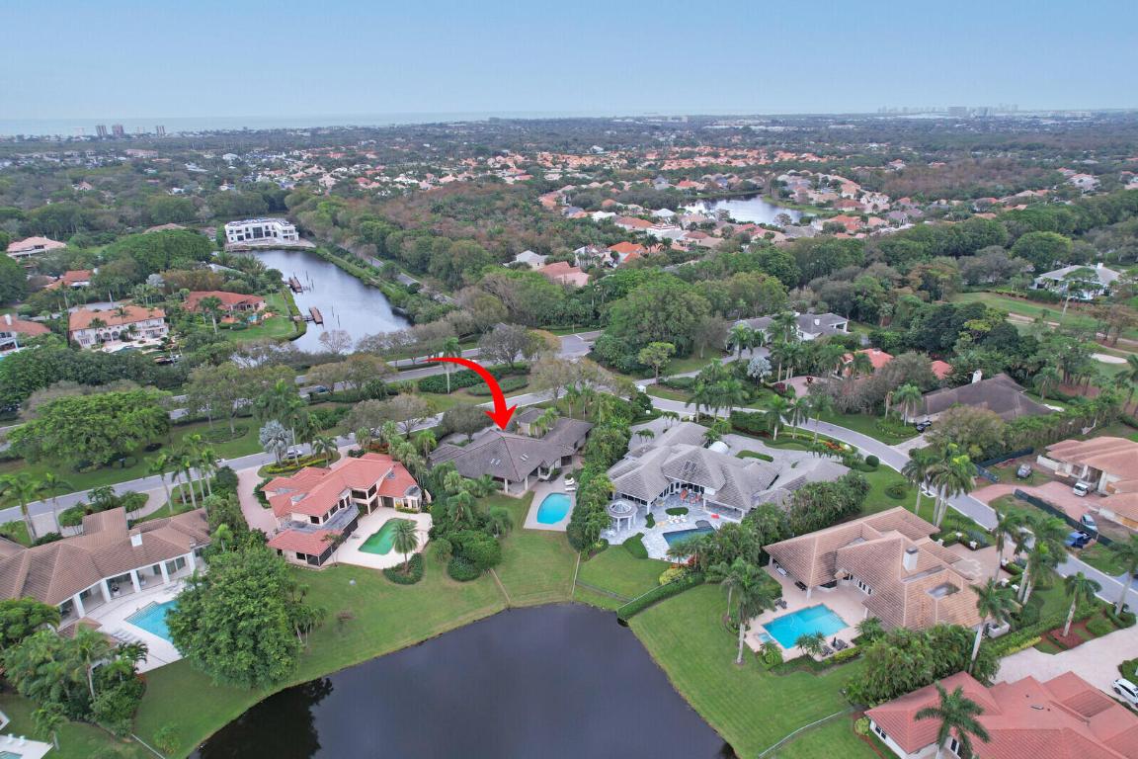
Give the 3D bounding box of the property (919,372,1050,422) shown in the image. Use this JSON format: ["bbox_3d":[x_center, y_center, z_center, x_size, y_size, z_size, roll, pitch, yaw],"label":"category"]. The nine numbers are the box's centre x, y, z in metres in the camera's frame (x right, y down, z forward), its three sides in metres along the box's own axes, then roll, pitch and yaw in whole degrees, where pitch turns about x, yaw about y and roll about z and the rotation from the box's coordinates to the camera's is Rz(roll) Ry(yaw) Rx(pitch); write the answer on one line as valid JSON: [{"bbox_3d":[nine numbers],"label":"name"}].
[{"bbox_3d":[110.673,6.006,188.143,38.000,7.500,23.000,-9,23,-20],"label":"property"}]

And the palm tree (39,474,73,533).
[{"bbox_3d":[-96.370,23.550,131.650,6.110,12.920,6.110,-1,21,0],"label":"palm tree"}]

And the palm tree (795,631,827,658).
[{"bbox_3d":[32.935,36.464,95.122,4.200,4.000,4.200,0,21,0],"label":"palm tree"}]

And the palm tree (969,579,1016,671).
[{"bbox_3d":[59.380,35.711,99.986,6.800,16.400,6.800,14,26,34],"label":"palm tree"}]

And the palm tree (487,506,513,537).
[{"bbox_3d":[-12.201,25.280,122.476,4.400,5.800,4.400,0,21,0],"label":"palm tree"}]

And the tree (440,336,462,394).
[{"bbox_3d":[-35.696,-3.771,203.303,6.500,17.200,6.500,-4,21,-10],"label":"tree"}]

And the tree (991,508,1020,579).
[{"bbox_3d":[75.198,28.955,120.048,5.600,14.300,5.600,14,26,34],"label":"tree"}]

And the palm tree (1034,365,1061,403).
[{"bbox_3d":[121.257,1.423,176.967,6.600,9.200,6.600,0,21,0],"label":"palm tree"}]

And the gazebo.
[{"bbox_3d":[10.832,26.950,140.160,6.200,4.600,6.200,1,21,5],"label":"gazebo"}]

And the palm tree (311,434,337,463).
[{"bbox_3d":[-54.740,16.170,156.710,5.540,7.950,5.540,-1,21,0],"label":"palm tree"}]

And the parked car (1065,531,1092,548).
[{"bbox_3d":[93.660,29.230,127.950,5.200,1.800,1.950,-19,27,-39],"label":"parked car"}]

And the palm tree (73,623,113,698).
[{"bbox_3d":[-59.341,36.283,87.110,5.400,11.400,5.400,0,21,0],"label":"palm tree"}]

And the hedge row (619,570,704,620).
[{"bbox_3d":[15.540,35.370,113.990,16.600,1.700,1.100,-13,24,-30],"label":"hedge row"}]

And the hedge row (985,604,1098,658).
[{"bbox_3d":[72.840,37.710,106.870,25.570,1.500,1.800,-10,23,-23],"label":"hedge row"}]

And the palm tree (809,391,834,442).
[{"bbox_3d":[61.720,9.734,171.535,6.000,13.300,6.000,8,23,20],"label":"palm tree"}]

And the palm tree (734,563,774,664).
[{"bbox_3d":[23.728,31.259,92.402,6.300,15.800,6.300,0,21,0],"label":"palm tree"}]

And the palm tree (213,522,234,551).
[{"bbox_3d":[-64.054,30.215,128.392,4.400,8.200,4.400,-12,24,-28],"label":"palm tree"}]

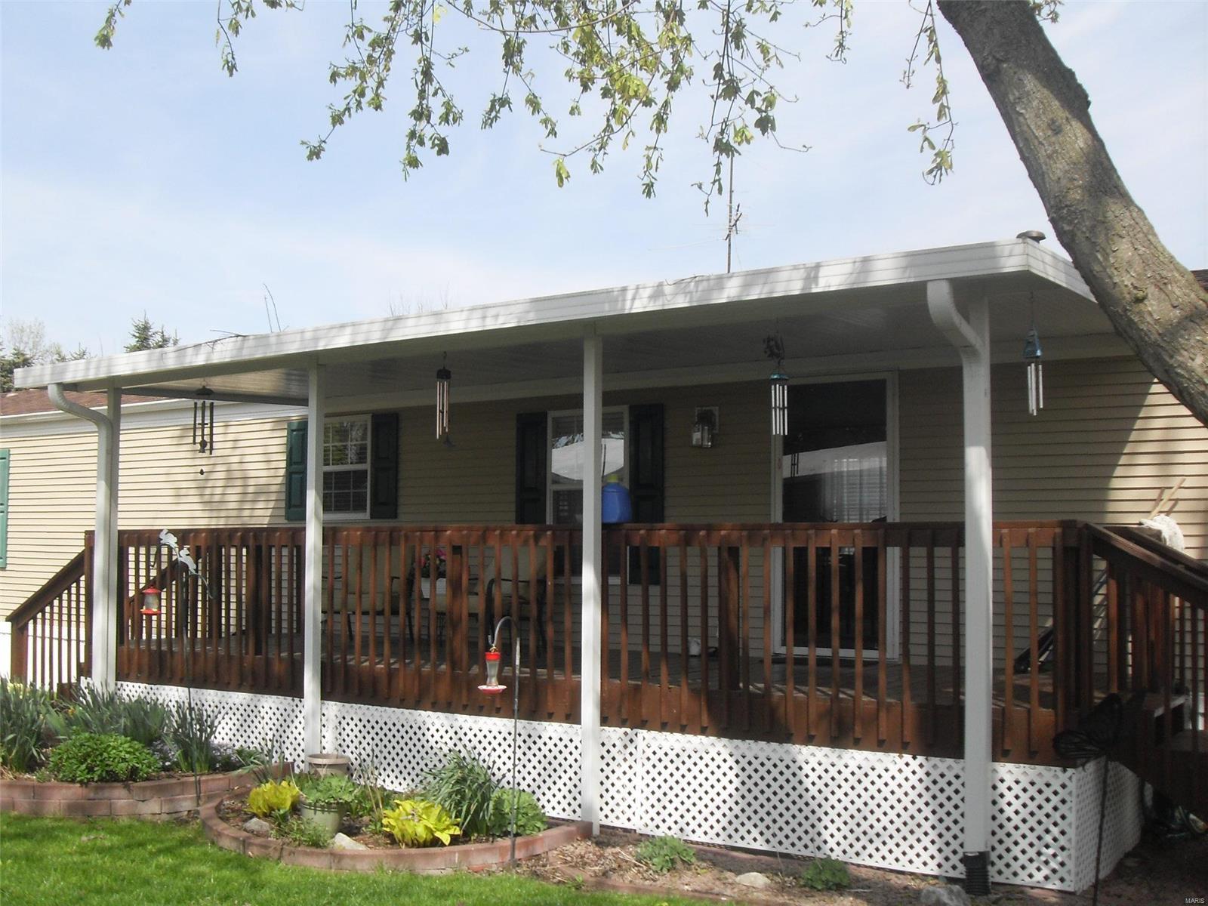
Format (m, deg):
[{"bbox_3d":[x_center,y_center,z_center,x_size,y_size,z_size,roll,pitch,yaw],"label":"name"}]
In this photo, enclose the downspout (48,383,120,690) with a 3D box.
[{"bbox_3d":[-4.075,0.808,9.941,0.105,2.680,0.600,-3,-5,34],"label":"downspout"}]

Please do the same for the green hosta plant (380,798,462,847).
[{"bbox_3d":[-0.950,1.901,6.716,0.404,0.224,0.404,0,-4,0],"label":"green hosta plant"}]

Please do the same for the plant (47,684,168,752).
[{"bbox_3d":[-3.586,1.895,9.267,0.850,0.460,0.600,2,-5,-21],"label":"plant"}]

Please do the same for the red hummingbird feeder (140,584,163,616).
[{"bbox_3d":[-2.874,0.932,8.200,0.140,0.205,0.140,-3,-5,34],"label":"red hummingbird feeder"}]

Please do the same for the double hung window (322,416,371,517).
[{"bbox_3d":[-2.544,0.139,12.356,0.830,0.983,0.080,-3,-5,34],"label":"double hung window"}]

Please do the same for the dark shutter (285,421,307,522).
[{"bbox_3d":[-2.706,0.168,11.491,0.308,0.897,0.040,-2,-4,33],"label":"dark shutter"}]

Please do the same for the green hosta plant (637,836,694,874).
[{"bbox_3d":[0.315,2.032,6.630,0.300,0.170,0.290,0,-4,3],"label":"green hosta plant"}]

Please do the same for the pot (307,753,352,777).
[{"bbox_3d":[-1.771,2.077,8.296,0.285,0.250,0.285,0,-4,0],"label":"pot"}]

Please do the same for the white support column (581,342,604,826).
[{"bbox_3d":[-0.073,0.737,7.443,0.076,2.860,0.076,-3,-5,34],"label":"white support column"}]

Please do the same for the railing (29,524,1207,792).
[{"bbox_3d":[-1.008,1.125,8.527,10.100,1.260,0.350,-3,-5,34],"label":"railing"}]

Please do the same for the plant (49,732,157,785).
[{"bbox_3d":[-3.246,1.930,8.334,0.700,0.270,0.600,2,-5,-21],"label":"plant"}]

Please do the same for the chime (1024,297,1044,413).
[{"bbox_3d":[1.916,-0.436,5.754,0.086,0.553,0.086,-2,-4,33],"label":"chime"}]

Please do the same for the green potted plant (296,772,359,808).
[{"bbox_3d":[-1.531,1.868,7.150,0.340,0.170,0.330,0,-4,0],"label":"green potted plant"}]

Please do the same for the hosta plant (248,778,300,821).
[{"bbox_3d":[-1.967,2.046,7.717,0.310,0.220,0.290,1,-5,-14],"label":"hosta plant"}]

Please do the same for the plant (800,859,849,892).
[{"bbox_3d":[1.096,2.095,6.420,0.250,0.145,0.240,0,-4,0],"label":"plant"}]

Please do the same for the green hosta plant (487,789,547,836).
[{"bbox_3d":[-0.464,1.916,6.950,0.318,0.242,0.318,0,-4,0],"label":"green hosta plant"}]

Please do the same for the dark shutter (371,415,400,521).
[{"bbox_3d":[-1.843,0.107,10.916,0.308,0.897,0.040,-2,-4,33],"label":"dark shutter"}]

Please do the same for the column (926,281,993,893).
[{"bbox_3d":[1.678,0.670,6.060,0.105,2.930,0.600,-3,-5,34],"label":"column"}]

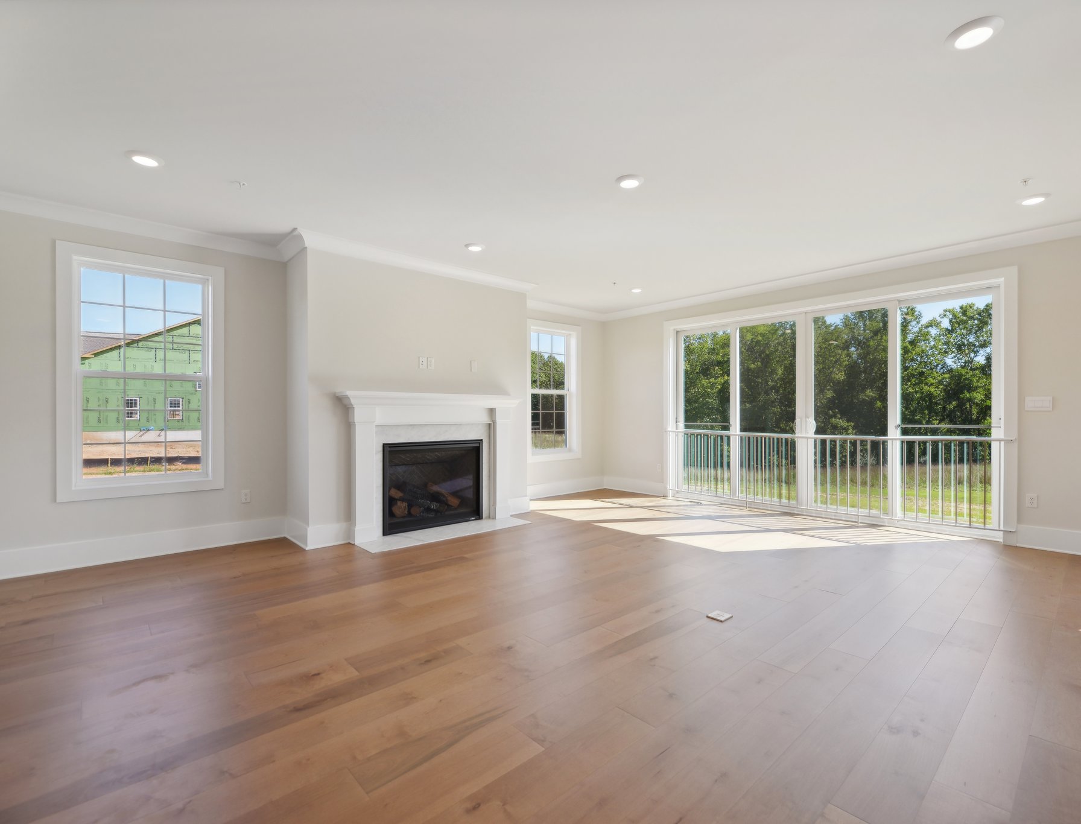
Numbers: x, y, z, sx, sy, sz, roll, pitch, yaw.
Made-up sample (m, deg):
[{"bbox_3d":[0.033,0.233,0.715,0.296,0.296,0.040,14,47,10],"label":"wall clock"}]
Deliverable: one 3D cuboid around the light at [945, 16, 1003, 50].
[{"bbox_3d":[1.776,-1.533,1.965,0.187,0.030,0.187,0,0,-42],"label":"light"}]

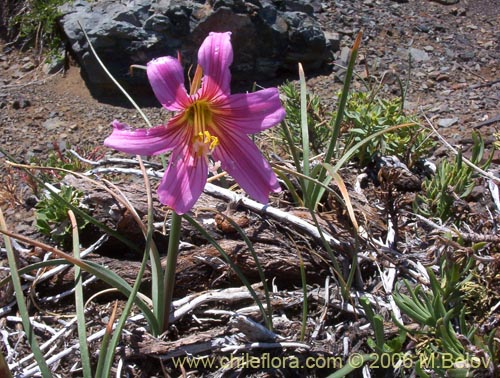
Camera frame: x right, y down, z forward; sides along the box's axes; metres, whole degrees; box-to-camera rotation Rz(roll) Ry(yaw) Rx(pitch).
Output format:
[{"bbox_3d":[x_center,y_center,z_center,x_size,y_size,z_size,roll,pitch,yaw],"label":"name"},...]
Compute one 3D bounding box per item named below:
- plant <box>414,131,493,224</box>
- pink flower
[{"bbox_3d":[0.223,-0.013,0.620,0.084,0.084,0.078,0,27,0],"label":"plant"},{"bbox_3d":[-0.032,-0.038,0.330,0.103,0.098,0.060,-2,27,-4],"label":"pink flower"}]

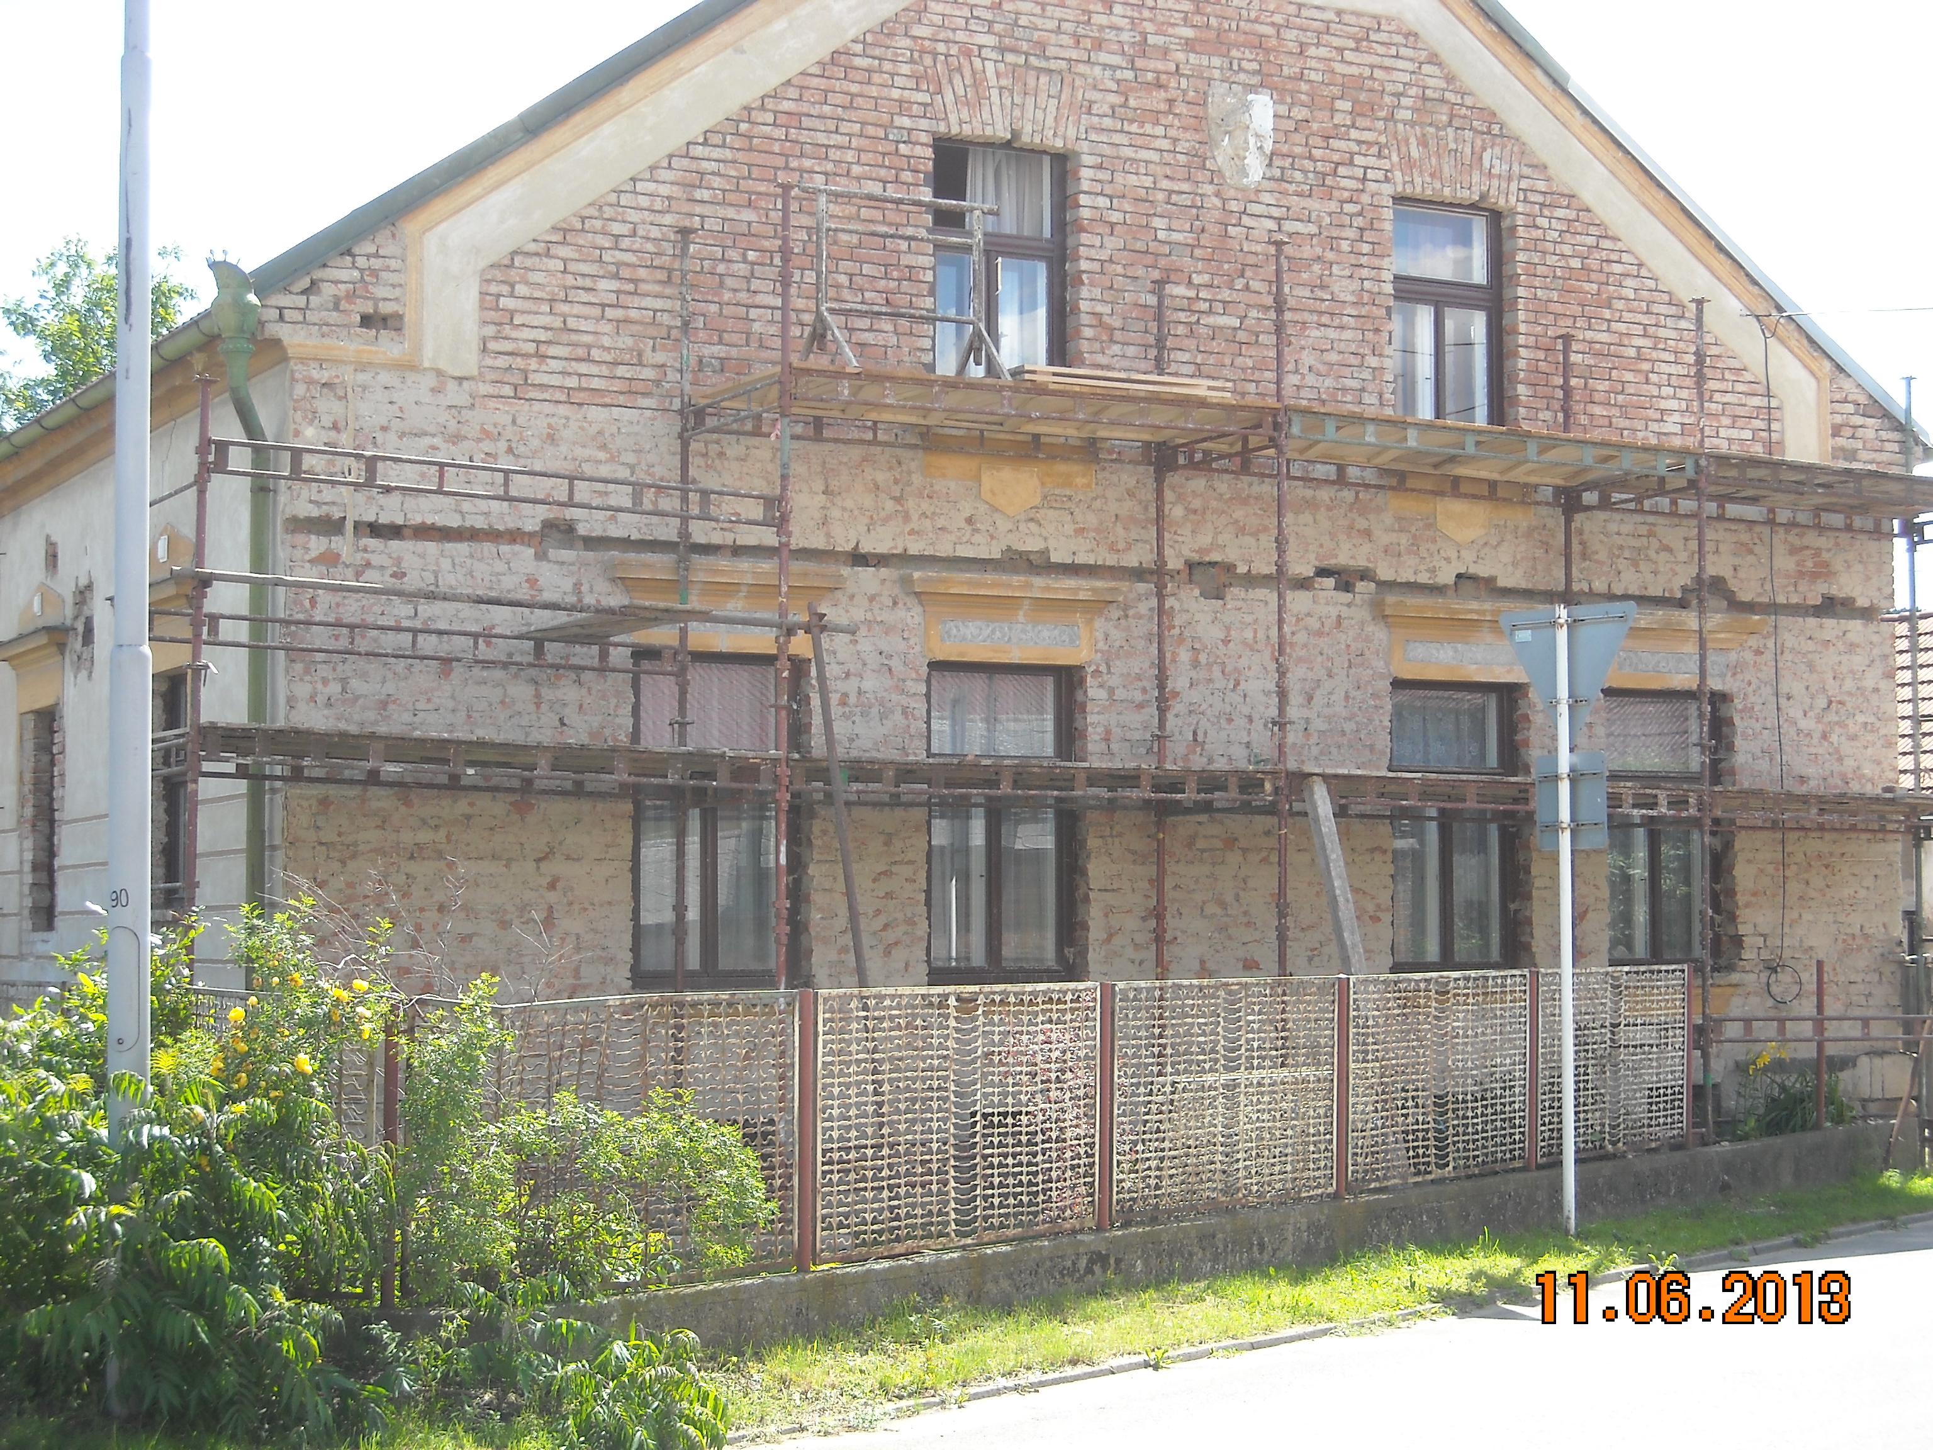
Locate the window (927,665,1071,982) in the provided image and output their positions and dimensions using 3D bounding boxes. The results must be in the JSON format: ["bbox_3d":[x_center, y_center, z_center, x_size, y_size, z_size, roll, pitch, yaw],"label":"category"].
[{"bbox_3d":[0.189,0.586,20.054,1.000,1.840,0.160,2,-4,-28],"label":"window"}]

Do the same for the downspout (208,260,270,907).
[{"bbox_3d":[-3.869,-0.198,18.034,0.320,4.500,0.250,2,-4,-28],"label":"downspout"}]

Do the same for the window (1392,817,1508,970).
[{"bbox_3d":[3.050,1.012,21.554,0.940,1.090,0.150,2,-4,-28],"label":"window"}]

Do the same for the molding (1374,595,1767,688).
[{"bbox_3d":[3.899,-0.507,21.834,3.100,0.510,0.160,2,-4,-28],"label":"molding"}]

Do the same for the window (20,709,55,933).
[{"bbox_3d":[-6.150,0.636,22.832,0.200,1.520,1.050,2,-4,-28],"label":"window"}]

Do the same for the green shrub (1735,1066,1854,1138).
[{"bbox_3d":[5.364,2.464,22.100,0.740,0.520,0.550,2,-4,-28],"label":"green shrub"}]

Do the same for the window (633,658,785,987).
[{"bbox_3d":[-1.426,0.538,19.195,1.000,1.840,0.160,2,-4,-28],"label":"window"}]

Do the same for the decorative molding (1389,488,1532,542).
[{"bbox_3d":[3.135,-1.345,21.527,1.100,0.430,0.070,2,-4,-28],"label":"decorative molding"}]

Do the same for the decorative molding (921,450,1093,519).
[{"bbox_3d":[0.267,-1.432,20.001,1.130,0.440,0.070,2,-4,-28],"label":"decorative molding"}]

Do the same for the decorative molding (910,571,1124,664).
[{"bbox_3d":[0.289,-0.606,19.913,1.390,0.520,0.160,2,-4,-28],"label":"decorative molding"}]

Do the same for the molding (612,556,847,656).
[{"bbox_3d":[-1.326,-0.654,19.054,1.410,0.520,0.160,2,-4,-28],"label":"molding"}]

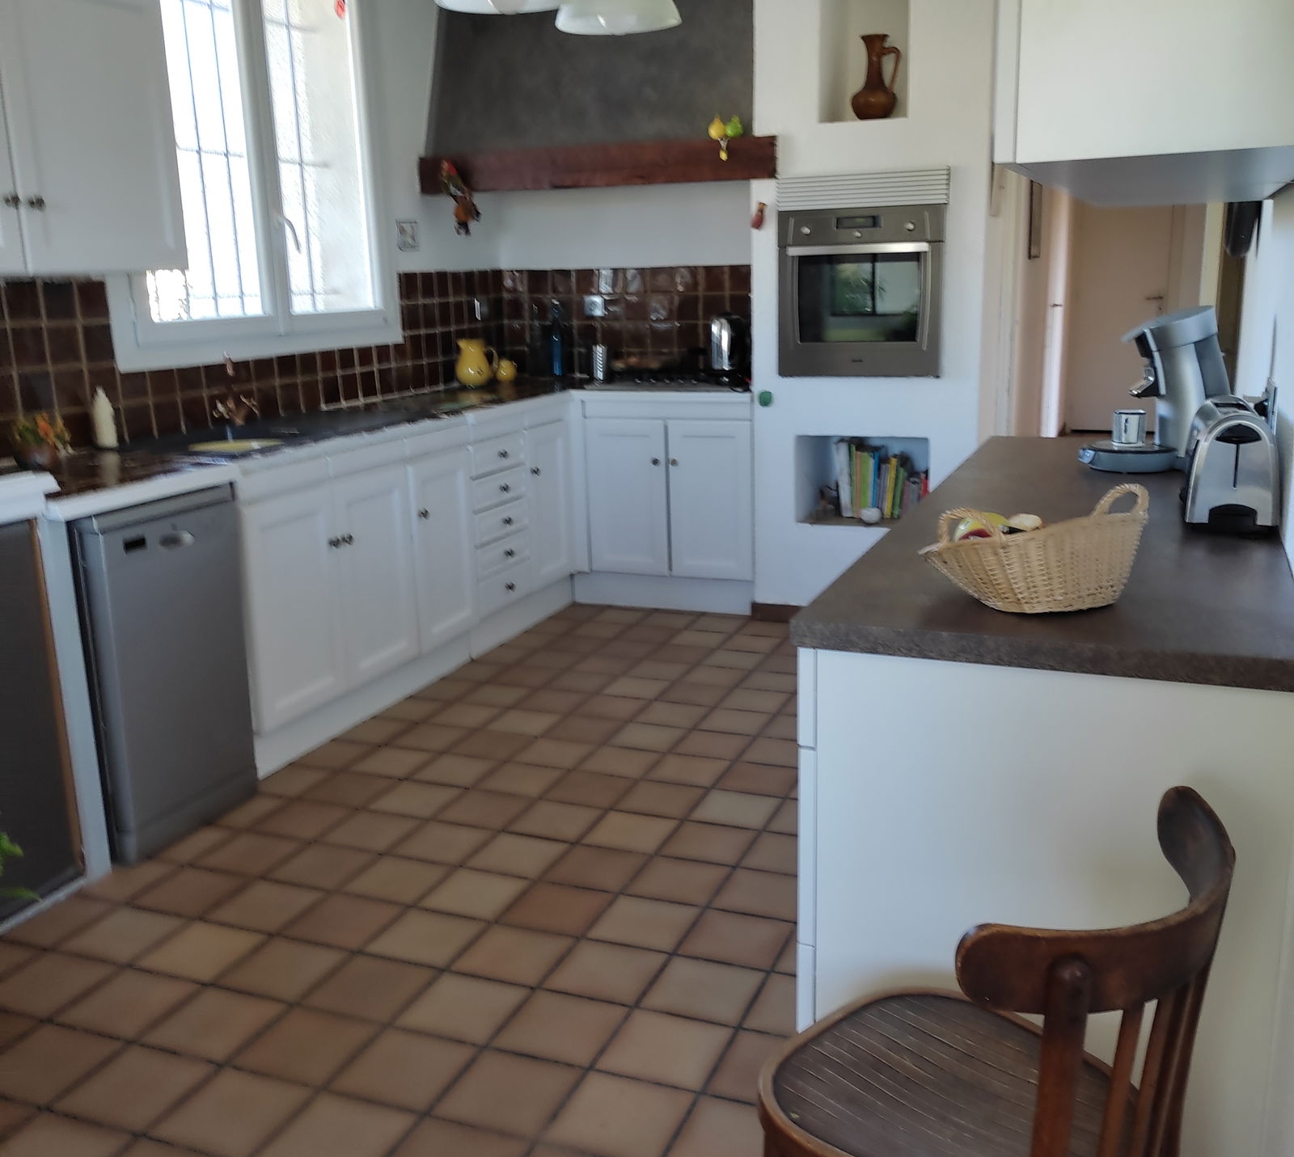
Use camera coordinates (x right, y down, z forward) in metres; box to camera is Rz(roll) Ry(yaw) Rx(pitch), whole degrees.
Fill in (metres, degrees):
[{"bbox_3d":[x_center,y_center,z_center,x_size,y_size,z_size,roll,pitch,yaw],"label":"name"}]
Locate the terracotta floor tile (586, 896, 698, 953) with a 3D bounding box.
[{"bbox_3d":[-0.004,0.761,2.725,0.193,0.015,0.191,4,15,19],"label":"terracotta floor tile"}]

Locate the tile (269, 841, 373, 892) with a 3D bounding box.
[{"bbox_3d":[-0.761,0.677,2.916,0.189,0.012,0.189,3,14,22],"label":"tile"}]

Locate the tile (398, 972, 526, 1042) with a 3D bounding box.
[{"bbox_3d":[-0.341,0.801,2.322,0.189,0.012,0.189,3,14,22],"label":"tile"}]

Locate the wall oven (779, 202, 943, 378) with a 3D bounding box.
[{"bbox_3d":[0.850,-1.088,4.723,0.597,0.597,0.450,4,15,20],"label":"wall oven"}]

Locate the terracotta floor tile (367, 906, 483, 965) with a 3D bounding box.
[{"bbox_3d":[-0.462,0.771,2.654,0.198,0.015,0.198,4,14,22],"label":"terracotta floor tile"}]

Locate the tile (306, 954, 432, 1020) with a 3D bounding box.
[{"bbox_3d":[-0.554,0.828,2.511,0.193,0.015,0.191,4,15,19],"label":"tile"}]

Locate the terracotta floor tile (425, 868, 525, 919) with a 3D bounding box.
[{"bbox_3d":[-0.394,0.732,2.875,0.193,0.015,0.191,4,15,19],"label":"terracotta floor tile"}]

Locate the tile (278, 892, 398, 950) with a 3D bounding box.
[{"bbox_3d":[-0.657,0.759,2.731,0.198,0.015,0.198,4,14,22],"label":"tile"}]

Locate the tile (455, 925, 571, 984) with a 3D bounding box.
[{"bbox_3d":[-0.269,0.784,2.578,0.198,0.015,0.198,4,14,22],"label":"tile"}]

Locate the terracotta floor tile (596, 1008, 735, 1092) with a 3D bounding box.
[{"bbox_3d":[0.036,0.851,2.245,0.193,0.012,0.193,4,14,22],"label":"terracotta floor tile"}]

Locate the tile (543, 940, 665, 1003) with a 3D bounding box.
[{"bbox_3d":[-0.083,0.793,2.506,0.193,0.012,0.193,4,14,22],"label":"tile"}]

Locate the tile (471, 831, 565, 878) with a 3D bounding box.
[{"bbox_3d":[-0.311,0.677,3.028,0.193,0.012,0.193,4,14,22],"label":"tile"}]

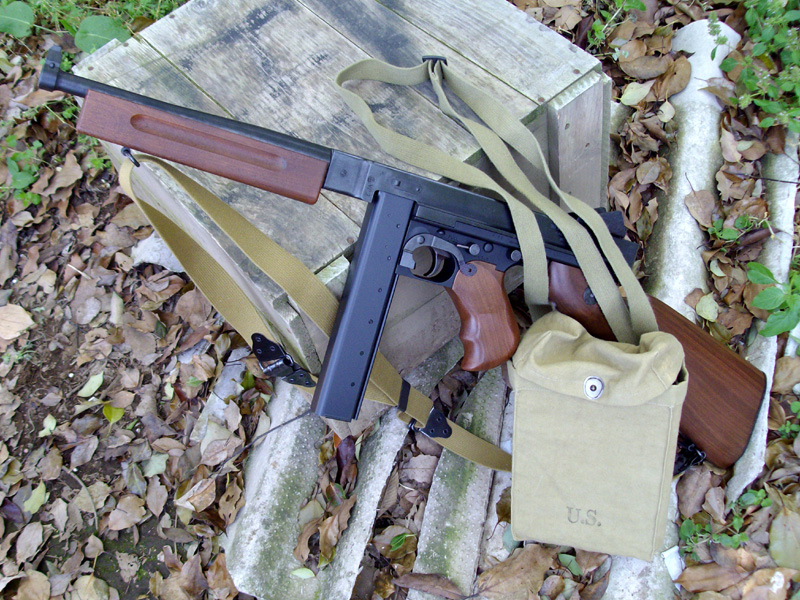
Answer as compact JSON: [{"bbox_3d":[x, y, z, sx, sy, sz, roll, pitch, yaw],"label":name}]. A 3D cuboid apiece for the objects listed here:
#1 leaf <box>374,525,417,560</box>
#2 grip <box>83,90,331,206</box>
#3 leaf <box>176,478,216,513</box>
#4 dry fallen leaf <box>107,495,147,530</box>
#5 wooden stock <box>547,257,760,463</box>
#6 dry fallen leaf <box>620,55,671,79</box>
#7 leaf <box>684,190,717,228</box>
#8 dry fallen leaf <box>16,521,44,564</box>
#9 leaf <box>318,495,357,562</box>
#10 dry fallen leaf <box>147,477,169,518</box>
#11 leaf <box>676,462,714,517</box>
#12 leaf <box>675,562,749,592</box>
[{"bbox_3d":[-0.005,0.277,0.953,0.048,0.014,0.040,-8,52,4],"label":"leaf"},{"bbox_3d":[-0.175,-0.134,0.750,0.214,0.044,0.040,14,6,-18],"label":"grip"},{"bbox_3d":[-0.244,0.237,1.005,0.051,0.018,0.036,-27,53,-11],"label":"leaf"},{"bbox_3d":[-0.333,0.260,1.013,0.049,0.012,0.045,-22,52,-7],"label":"dry fallen leaf"},{"bbox_3d":[0.279,0.057,0.919,0.114,0.332,0.043,-56,19,-1],"label":"wooden stock"},{"bbox_3d":[0.418,-0.392,1.402,0.081,0.016,0.054,-10,52,2],"label":"dry fallen leaf"},{"bbox_3d":[0.430,-0.131,1.187,0.039,0.012,0.070,0,53,10],"label":"leaf"},{"bbox_3d":[-0.450,0.294,1.009,0.033,0.011,0.053,2,53,11],"label":"dry fallen leaf"},{"bbox_3d":[-0.076,0.260,0.956,0.035,0.020,0.080,5,54,14],"label":"leaf"},{"bbox_3d":[-0.299,0.241,1.024,0.024,0.010,0.055,-20,52,-5],"label":"dry fallen leaf"},{"bbox_3d":[0.331,0.216,0.946,0.031,0.014,0.066,17,57,22],"label":"leaf"},{"bbox_3d":[0.331,0.294,0.880,0.082,0.014,0.030,-8,52,4],"label":"leaf"}]

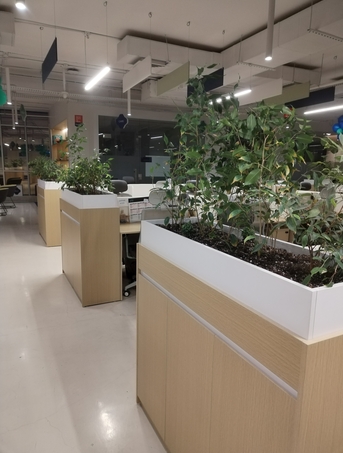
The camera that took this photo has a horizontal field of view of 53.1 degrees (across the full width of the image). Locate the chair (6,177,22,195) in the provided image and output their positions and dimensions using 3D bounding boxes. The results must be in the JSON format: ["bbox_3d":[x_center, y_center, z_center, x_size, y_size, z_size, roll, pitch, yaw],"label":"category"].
[{"bbox_3d":[-6.025,-1.355,13.200,0.600,0.880,0.580,-3,10,-25],"label":"chair"}]

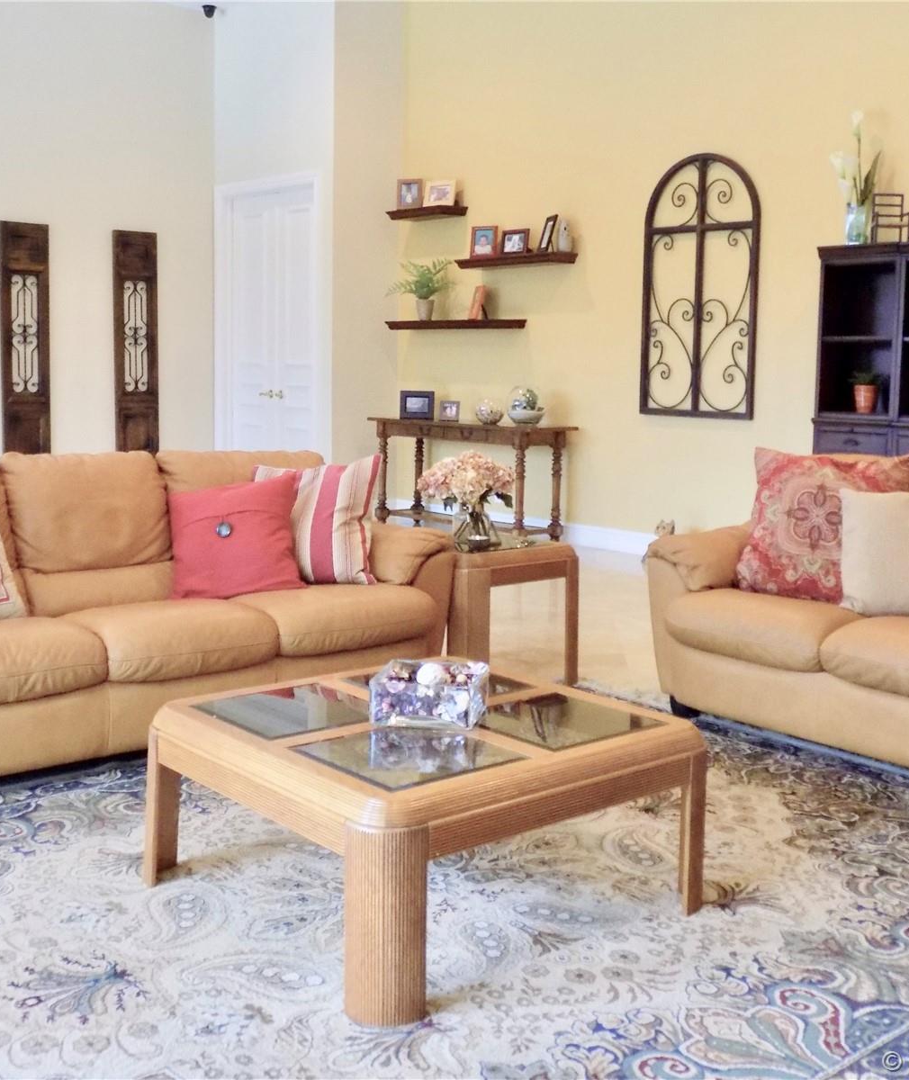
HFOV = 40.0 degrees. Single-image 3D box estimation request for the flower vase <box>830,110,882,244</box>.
[{"bbox_3d":[2.153,-1.922,6.687,0.210,0.703,0.240,-8,12,-44],"label":"flower vase"}]

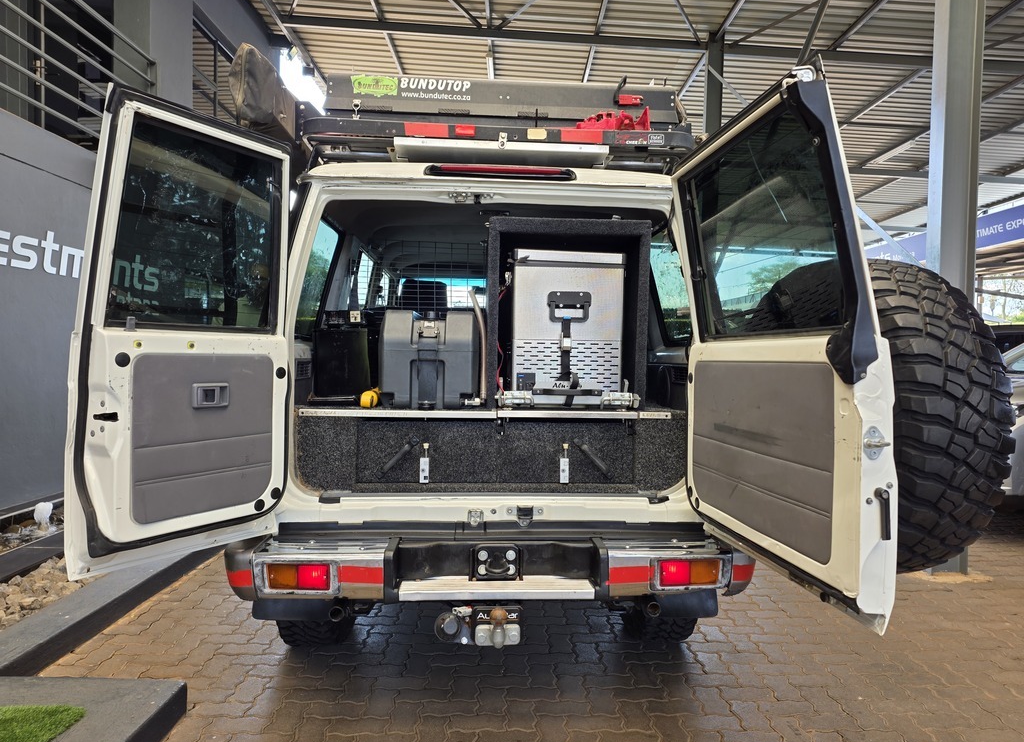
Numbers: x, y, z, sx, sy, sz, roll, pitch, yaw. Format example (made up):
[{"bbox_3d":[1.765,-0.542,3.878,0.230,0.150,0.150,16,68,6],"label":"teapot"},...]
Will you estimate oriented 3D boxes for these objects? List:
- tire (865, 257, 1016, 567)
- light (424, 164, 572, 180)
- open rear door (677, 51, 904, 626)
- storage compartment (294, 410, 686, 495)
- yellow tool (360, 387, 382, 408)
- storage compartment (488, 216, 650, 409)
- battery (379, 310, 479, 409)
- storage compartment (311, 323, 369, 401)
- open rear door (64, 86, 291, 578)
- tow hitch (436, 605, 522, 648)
[{"bbox_3d":[0.940,0.129,1.885,0.280,0.840,0.840,1,1,-7],"label":"tire"},{"bbox_3d":[-0.042,-0.696,2.395,0.529,0.052,0.050,1,1,-4],"label":"light"},{"bbox_3d":[0.689,-0.060,1.920,0.200,1.250,0.870,1,1,-7],"label":"open rear door"},{"bbox_3d":[-0.103,0.279,2.889,1.396,0.302,0.920,1,1,-4],"label":"storage compartment"},{"bbox_3d":[-0.520,0.099,2.520,0.073,0.071,0.060,1,1,-4],"label":"yellow tool"},{"bbox_3d":[0.181,-0.219,2.894,0.592,0.690,0.850,1,1,-4],"label":"storage compartment"},{"bbox_3d":[-0.311,-0.047,2.630,0.360,0.360,0.340,1,1,-4],"label":"battery"},{"bbox_3d":[-0.660,-0.042,2.750,0.224,0.294,0.300,1,1,-4],"label":"storage compartment"},{"bbox_3d":[-0.916,-0.079,1.988,0.190,1.290,0.620,2,2,39],"label":"open rear door"},{"bbox_3d":[-0.097,0.705,1.945,0.242,0.113,0.150,1,1,-4],"label":"tow hitch"}]

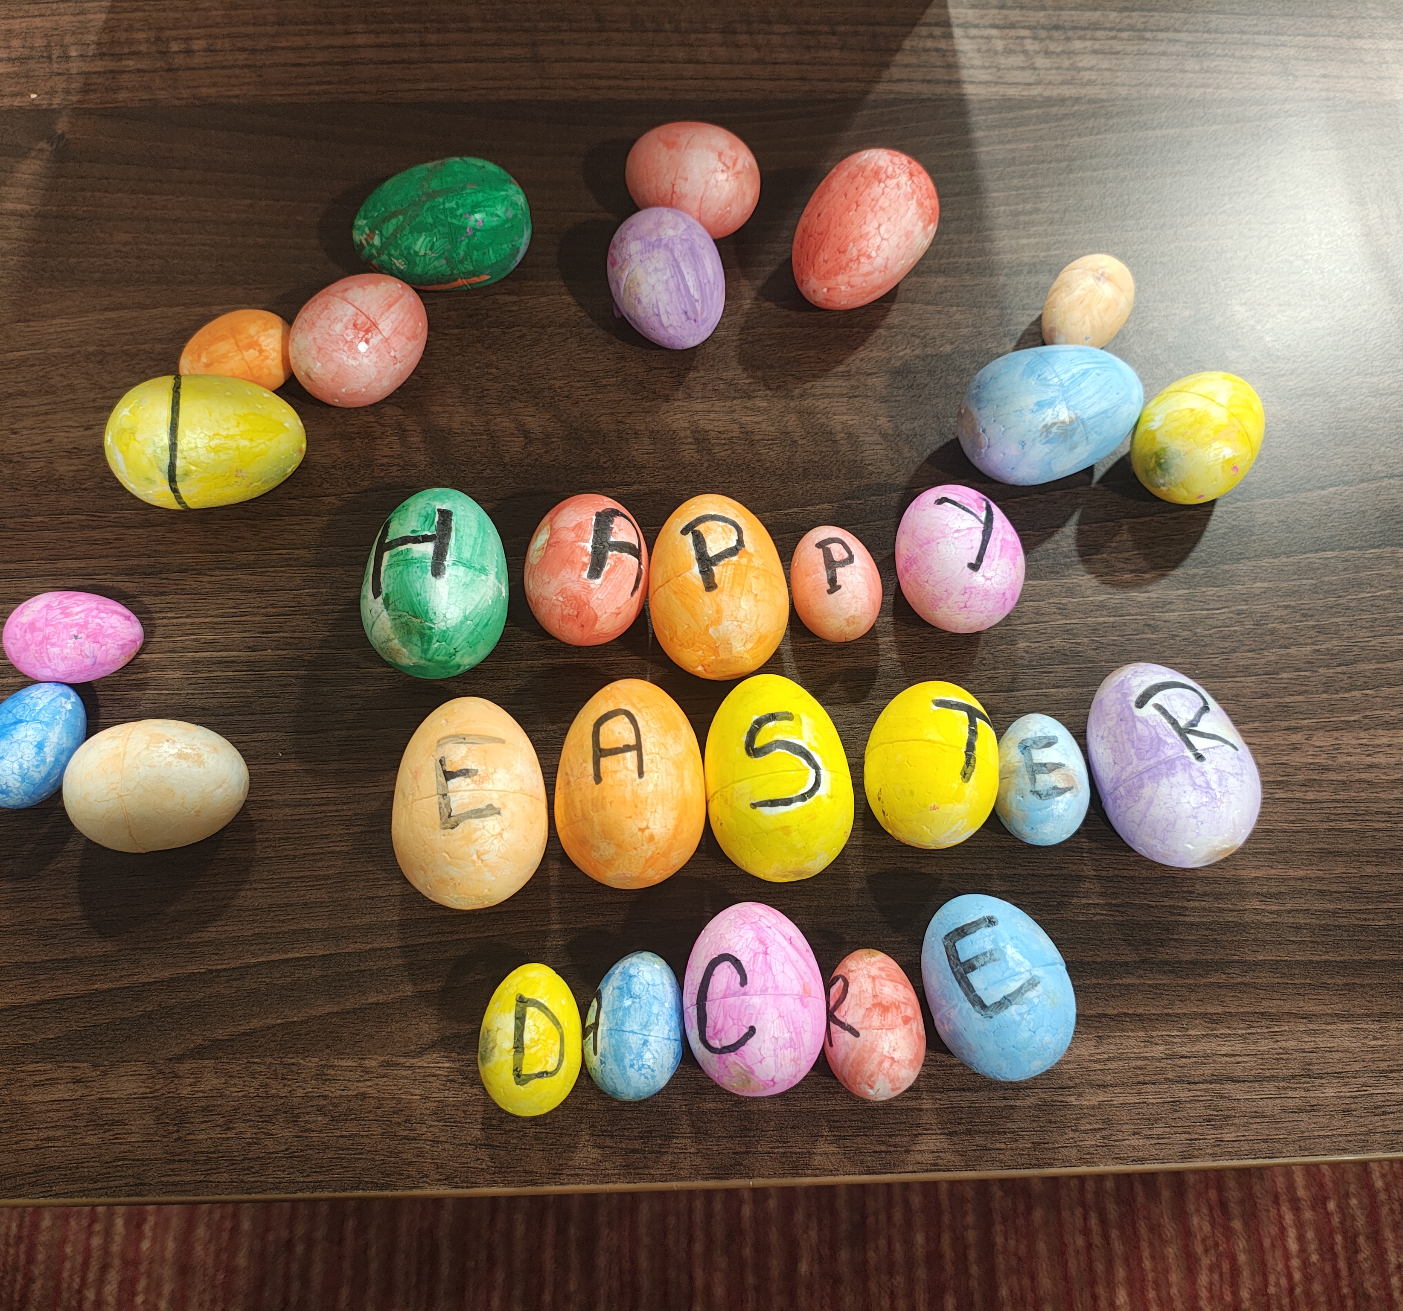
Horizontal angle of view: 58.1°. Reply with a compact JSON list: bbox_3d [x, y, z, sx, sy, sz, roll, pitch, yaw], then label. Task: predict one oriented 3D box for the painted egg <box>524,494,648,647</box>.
[{"bbox_3d":[-0.042,-0.031,0.462,0.045,0.045,0.057,3,69,1],"label":"painted egg"}]

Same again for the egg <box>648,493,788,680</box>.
[{"bbox_3d":[0.006,-0.024,0.457,0.050,0.050,0.071,-6,69,-3],"label":"egg"}]

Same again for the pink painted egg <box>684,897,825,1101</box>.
[{"bbox_3d":[0.016,0.105,0.388,0.044,0.044,0.058,-3,61,-2],"label":"pink painted egg"}]

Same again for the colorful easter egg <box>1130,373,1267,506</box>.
[{"bbox_3d":[0.184,-0.081,0.469,0.043,0.043,0.057,37,65,14],"label":"colorful easter egg"}]

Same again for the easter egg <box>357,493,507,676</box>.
[{"bbox_3d":[-0.096,-0.025,0.456,0.051,0.051,0.072,1,69,0],"label":"easter egg"}]

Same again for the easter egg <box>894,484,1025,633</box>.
[{"bbox_3d":[0.091,-0.034,0.448,0.043,0.043,0.057,-9,61,-5],"label":"easter egg"}]

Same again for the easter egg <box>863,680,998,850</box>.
[{"bbox_3d":[0.080,0.038,0.436,0.046,0.046,0.059,7,69,2],"label":"easter egg"}]

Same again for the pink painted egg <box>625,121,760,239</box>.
[{"bbox_3d":[-0.003,-0.198,0.526,0.057,0.046,0.046,16,70,5],"label":"pink painted egg"}]

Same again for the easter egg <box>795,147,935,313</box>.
[{"bbox_3d":[0.067,-0.174,0.515,0.051,0.051,0.073,33,72,11],"label":"easter egg"}]

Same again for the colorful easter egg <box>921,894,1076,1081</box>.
[{"bbox_3d":[0.096,0.107,0.410,0.046,0.046,0.060,-18,70,-7],"label":"colorful easter egg"}]

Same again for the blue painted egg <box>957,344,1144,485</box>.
[{"bbox_3d":[0.133,-0.092,0.484,0.072,0.051,0.051,-15,70,-6],"label":"blue painted egg"}]

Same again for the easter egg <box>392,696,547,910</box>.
[{"bbox_3d":[-0.075,0.048,0.408,0.049,0.049,0.071,-5,61,-3],"label":"easter egg"}]

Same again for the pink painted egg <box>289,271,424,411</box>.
[{"bbox_3d":[-0.135,-0.124,0.496,0.045,0.045,0.058,40,74,13],"label":"pink painted egg"}]

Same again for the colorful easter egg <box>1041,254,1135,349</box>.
[{"bbox_3d":[0.152,-0.138,0.499,0.031,0.031,0.046,31,76,12],"label":"colorful easter egg"}]

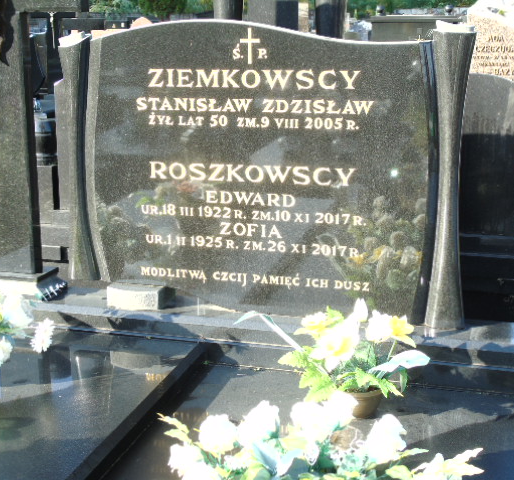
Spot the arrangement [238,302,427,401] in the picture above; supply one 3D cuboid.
[{"bbox_3d":[0.193,0.287,2.150,0.450,0.250,0.280,2,10,9],"label":"arrangement"}]

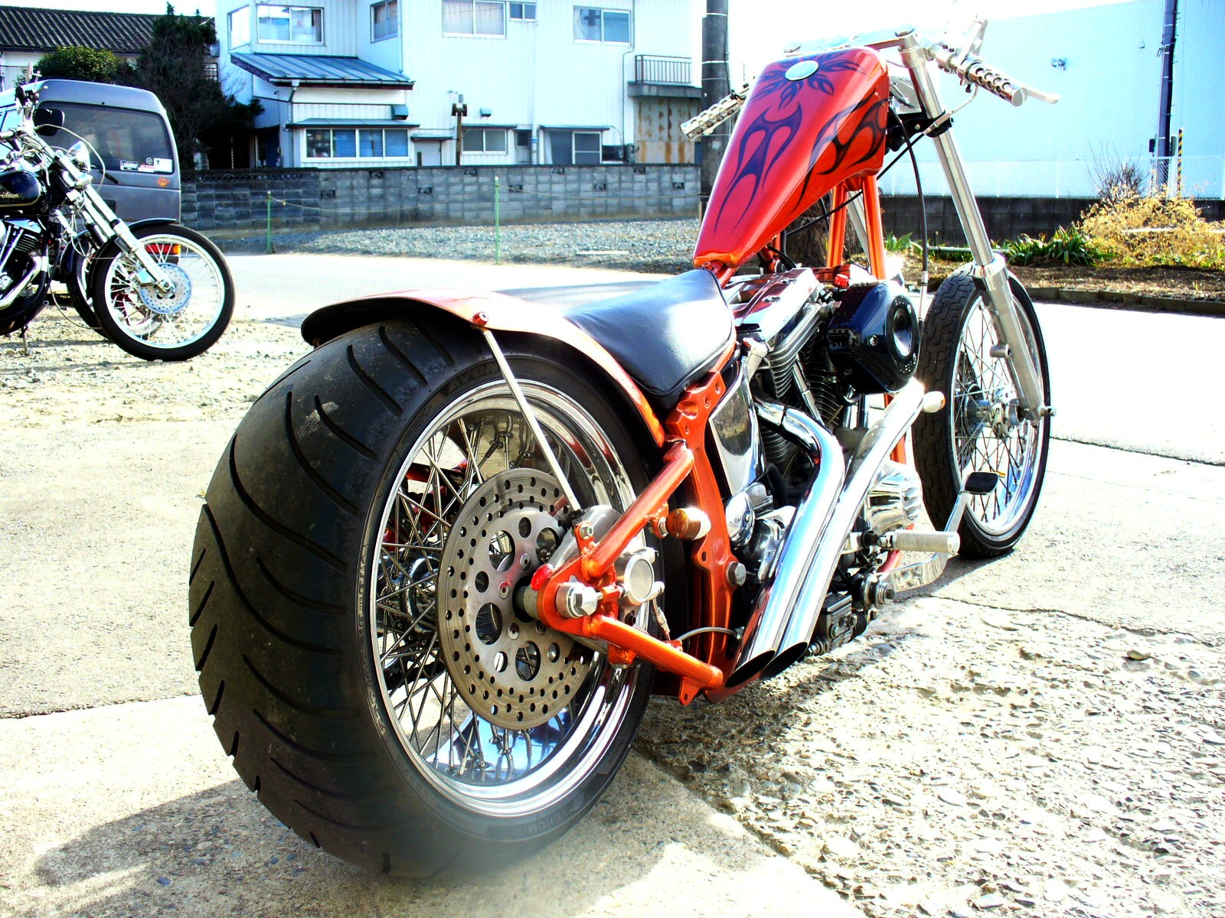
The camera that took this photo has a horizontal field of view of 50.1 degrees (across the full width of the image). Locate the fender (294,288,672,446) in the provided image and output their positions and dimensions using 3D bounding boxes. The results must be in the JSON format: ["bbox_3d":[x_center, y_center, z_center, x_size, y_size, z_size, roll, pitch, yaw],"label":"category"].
[{"bbox_3d":[-0.135,-0.097,1.628,0.250,0.250,0.415,-3,7,36],"label":"fender"}]

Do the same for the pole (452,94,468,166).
[{"bbox_3d":[-4.022,-7.880,34.500,0.360,3.300,0.280,0,10,0],"label":"pole"}]

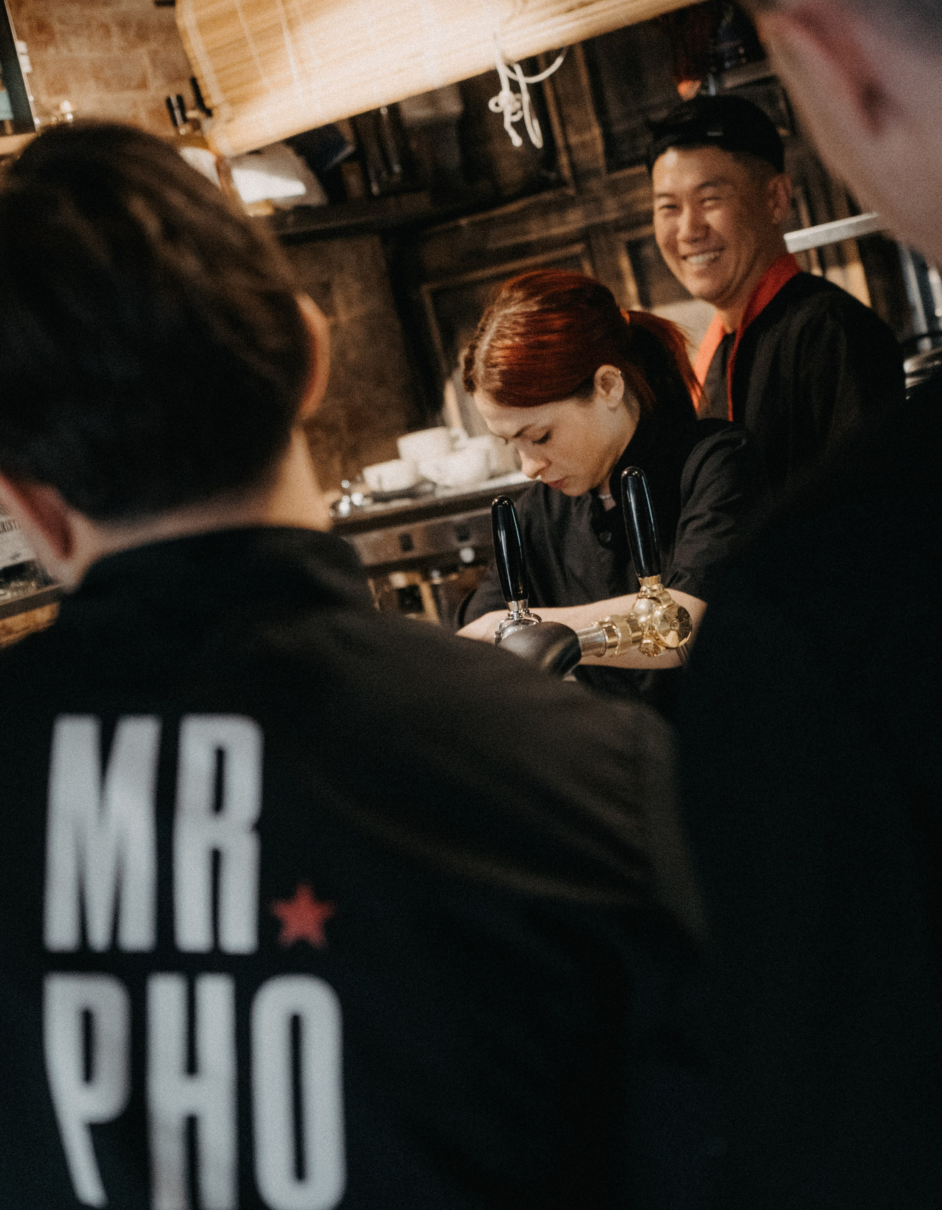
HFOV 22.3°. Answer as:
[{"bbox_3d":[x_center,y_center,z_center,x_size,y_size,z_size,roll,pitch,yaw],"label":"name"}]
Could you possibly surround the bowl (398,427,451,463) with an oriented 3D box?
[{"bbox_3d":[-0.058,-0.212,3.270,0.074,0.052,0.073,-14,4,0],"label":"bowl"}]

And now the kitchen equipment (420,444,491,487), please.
[{"bbox_3d":[-0.020,-0.186,3.220,0.091,0.051,0.092,-14,4,0],"label":"kitchen equipment"}]

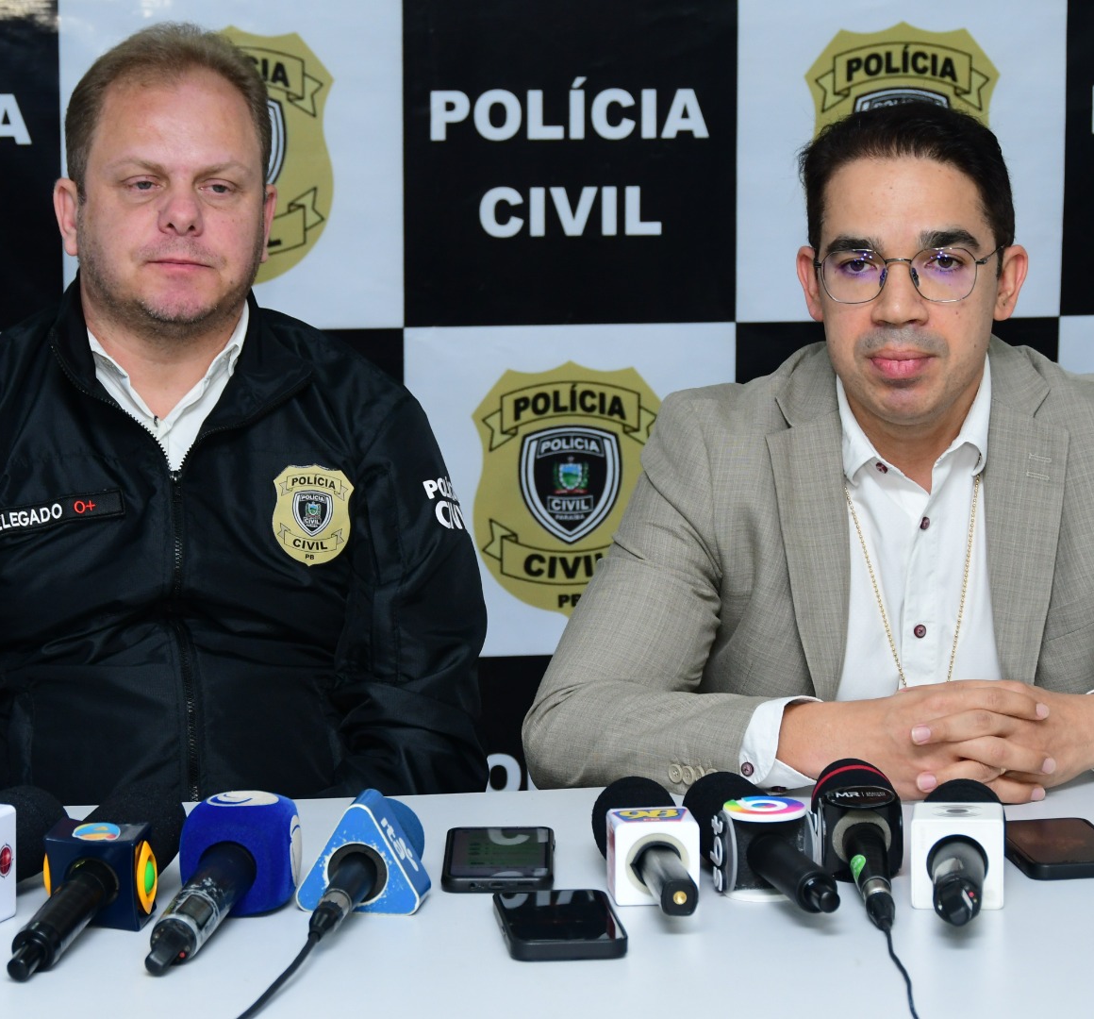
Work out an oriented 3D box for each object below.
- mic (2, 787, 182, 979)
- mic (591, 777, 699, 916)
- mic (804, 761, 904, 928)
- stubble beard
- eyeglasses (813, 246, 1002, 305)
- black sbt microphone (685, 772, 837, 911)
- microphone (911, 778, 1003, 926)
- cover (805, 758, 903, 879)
[{"bbox_3d":[-0.304,0.244,2.678,0.068,0.064,0.300,1,16,8],"label":"mic"},{"bbox_3d":[0.072,0.230,2.757,0.061,0.062,0.228,-1,10,-6],"label":"mic"},{"bbox_3d":[0.218,0.232,2.756,0.068,0.068,0.270,0,14,0],"label":"mic"},{"bbox_3d":[-0.299,-0.182,3.250,0.148,0.102,0.120,-2,10,-14],"label":"stubble beard"},{"bbox_3d":[0.276,-0.178,3.120,0.138,0.046,0.142,1,10,7],"label":"eyeglasses"},{"bbox_3d":[0.150,0.230,2.756,0.071,0.066,0.262,-2,10,-14],"label":"black sbt microphone"},{"bbox_3d":[0.275,0.232,2.747,0.062,0.062,0.252,1,10,6],"label":"microphone"},{"bbox_3d":[0.218,0.214,2.826,0.068,0.068,0.125,0,14,0],"label":"cover"}]

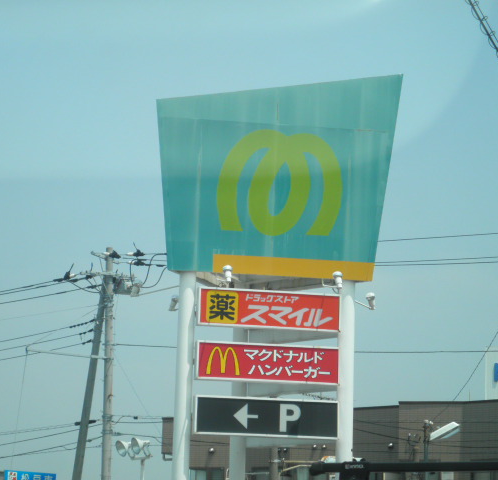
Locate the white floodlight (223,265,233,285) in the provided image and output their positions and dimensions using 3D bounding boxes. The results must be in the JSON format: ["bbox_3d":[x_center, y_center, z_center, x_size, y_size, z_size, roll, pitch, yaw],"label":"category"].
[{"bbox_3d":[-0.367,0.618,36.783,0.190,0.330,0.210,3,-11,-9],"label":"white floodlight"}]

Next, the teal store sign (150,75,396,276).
[{"bbox_3d":[0.316,-1.036,39.526,4.662,4.004,3.000,3,-11,-9],"label":"teal store sign"}]

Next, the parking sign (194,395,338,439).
[{"bbox_3d":[0.318,3.257,37.421,2.678,0.684,0.200,3,-11,-9],"label":"parking sign"}]

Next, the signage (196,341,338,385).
[{"bbox_3d":[0.342,2.273,37.601,2.667,0.680,0.200,3,-11,-9],"label":"signage"}]

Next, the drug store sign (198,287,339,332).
[{"bbox_3d":[0.371,1.299,37.779,2.681,0.678,0.200,3,-11,-9],"label":"drug store sign"}]

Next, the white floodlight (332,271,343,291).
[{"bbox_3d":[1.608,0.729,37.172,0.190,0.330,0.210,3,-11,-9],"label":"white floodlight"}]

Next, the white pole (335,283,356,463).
[{"bbox_3d":[1.721,4.259,37.545,0.300,7.130,0.300,3,-11,-9],"label":"white pole"}]

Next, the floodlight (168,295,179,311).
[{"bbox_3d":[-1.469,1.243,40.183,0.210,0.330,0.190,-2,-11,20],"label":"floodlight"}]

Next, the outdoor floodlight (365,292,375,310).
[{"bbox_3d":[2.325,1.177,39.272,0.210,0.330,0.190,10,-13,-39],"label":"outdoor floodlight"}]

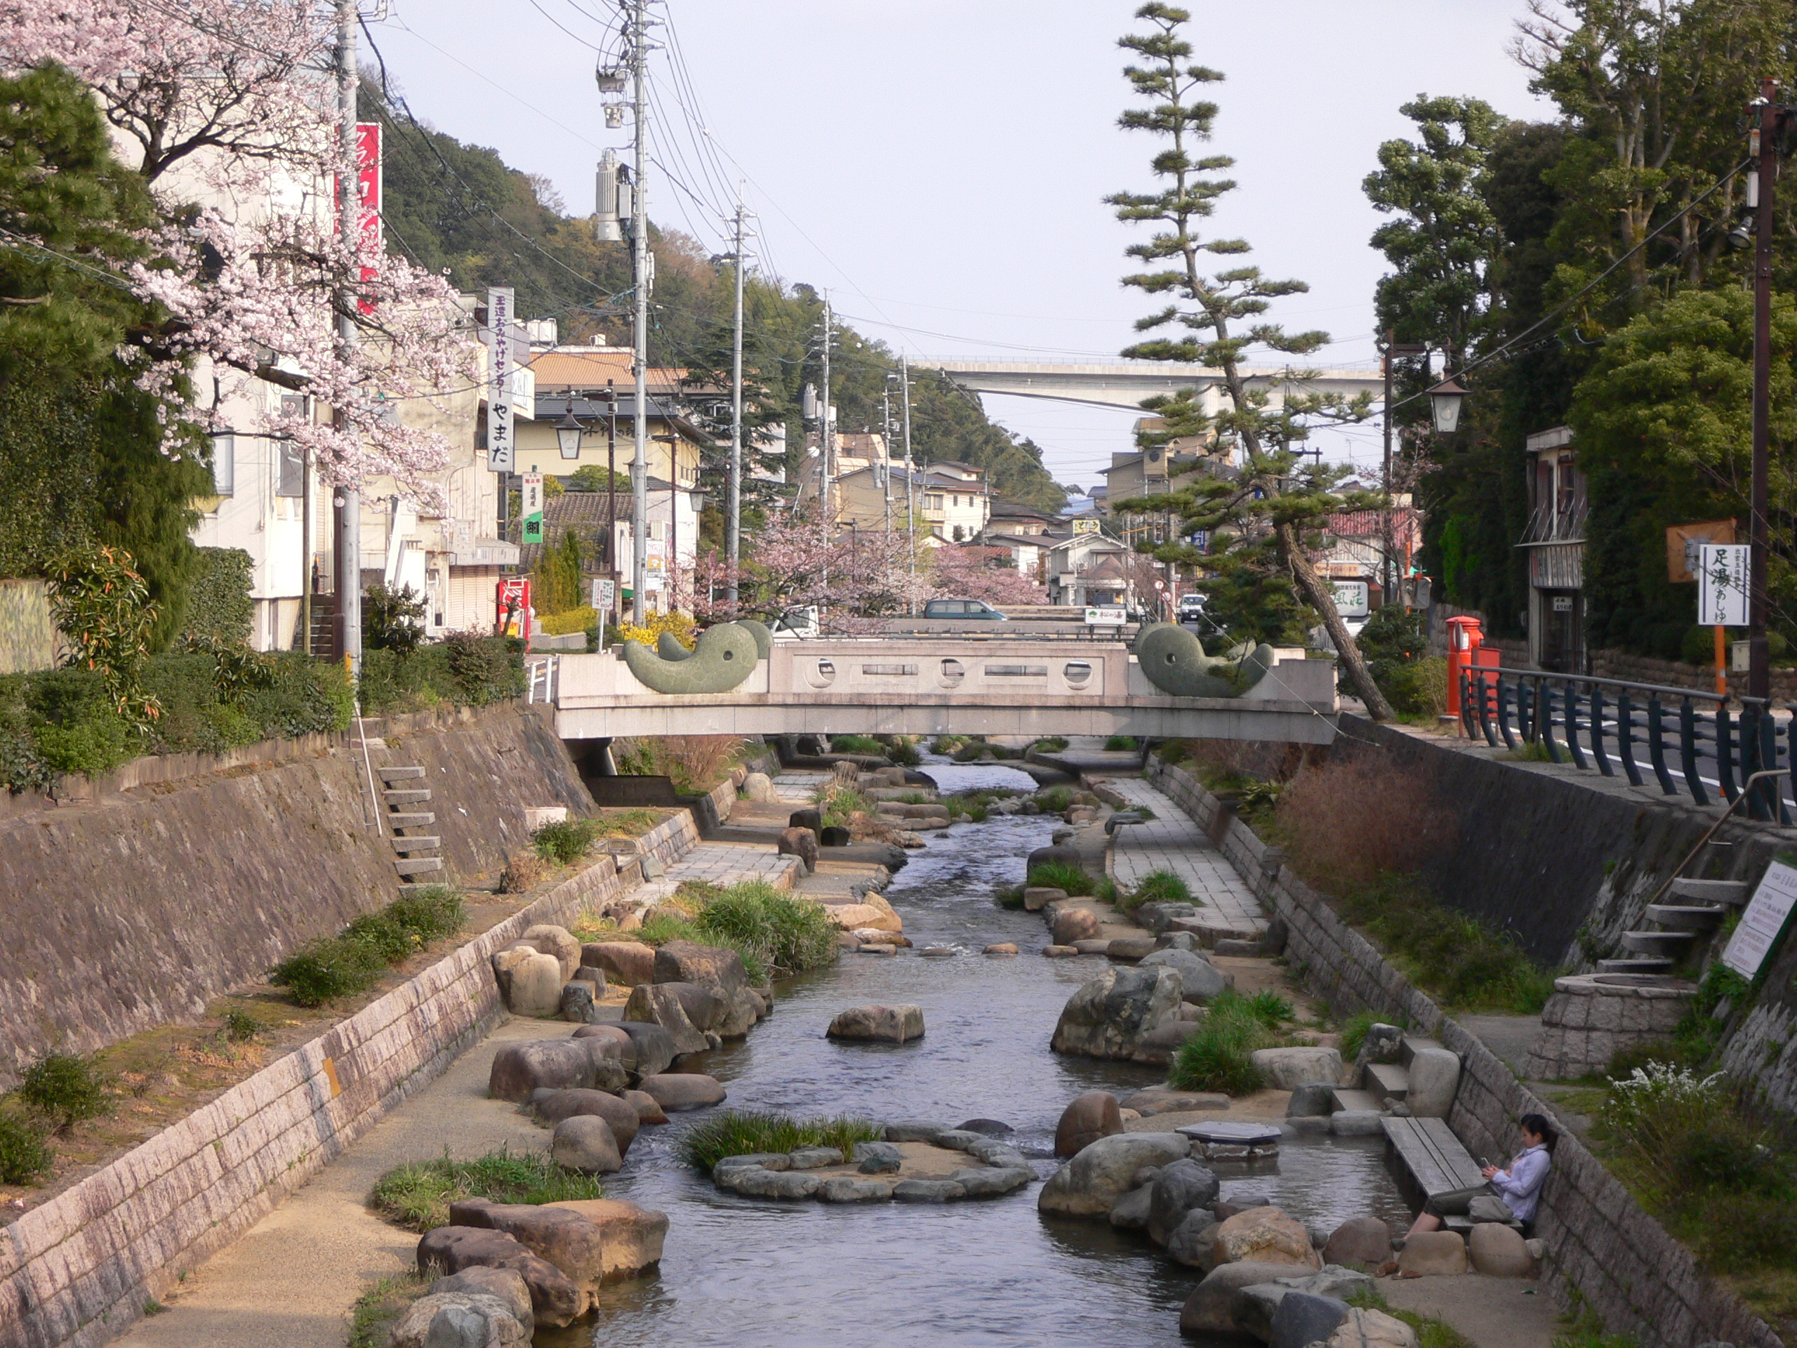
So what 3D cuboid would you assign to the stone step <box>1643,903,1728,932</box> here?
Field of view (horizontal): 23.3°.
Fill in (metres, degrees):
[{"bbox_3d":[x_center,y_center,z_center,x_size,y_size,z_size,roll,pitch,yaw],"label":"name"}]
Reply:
[{"bbox_3d":[5.725,1.766,31.700,0.540,0.130,0.380,0,1,9],"label":"stone step"}]

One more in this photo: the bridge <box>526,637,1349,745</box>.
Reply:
[{"bbox_3d":[0.858,0.152,73.199,12.400,1.800,6.500,0,1,1],"label":"bridge"}]

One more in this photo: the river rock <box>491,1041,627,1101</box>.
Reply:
[{"bbox_3d":[-2.992,3.486,38.328,1.191,0.499,0.794,0,1,2],"label":"river rock"}]

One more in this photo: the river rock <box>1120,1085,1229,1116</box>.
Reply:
[{"bbox_3d":[2.347,3.621,37.000,0.900,0.200,0.550,0,1,0],"label":"river rock"}]

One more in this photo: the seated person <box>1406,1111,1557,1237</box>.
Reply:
[{"bbox_3d":[3.974,3.540,30.000,1.030,1.020,0.500,0,1,-8],"label":"seated person"}]

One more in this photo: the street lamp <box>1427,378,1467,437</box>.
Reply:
[{"bbox_3d":[8.371,-4.079,66.500,0.610,0.880,0.610,0,1,1],"label":"street lamp"}]

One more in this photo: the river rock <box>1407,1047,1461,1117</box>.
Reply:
[{"bbox_3d":[4.606,3.556,37.500,0.460,0.660,0.440,0,1,0],"label":"river rock"}]

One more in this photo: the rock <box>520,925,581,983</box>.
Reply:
[{"bbox_3d":[-4.143,3.357,52.000,0.740,0.700,0.680,0,1,0],"label":"rock"}]

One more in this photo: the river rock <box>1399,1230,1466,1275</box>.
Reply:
[{"bbox_3d":[3.389,3.670,27.700,0.430,0.280,0.350,0,1,0],"label":"river rock"}]

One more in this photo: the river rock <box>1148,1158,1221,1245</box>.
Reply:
[{"bbox_3d":[2.102,3.869,32.000,0.540,0.640,0.580,0,1,1],"label":"river rock"}]

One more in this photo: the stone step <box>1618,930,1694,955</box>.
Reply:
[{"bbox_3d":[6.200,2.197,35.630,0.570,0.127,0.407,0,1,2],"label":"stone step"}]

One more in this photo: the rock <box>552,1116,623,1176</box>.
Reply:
[{"bbox_3d":[-2.468,3.728,34.459,0.550,0.458,0.509,0,1,2],"label":"rock"}]

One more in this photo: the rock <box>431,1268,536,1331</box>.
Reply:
[{"bbox_3d":[-2.530,3.835,26.500,0.650,0.450,0.550,0,1,0],"label":"rock"}]

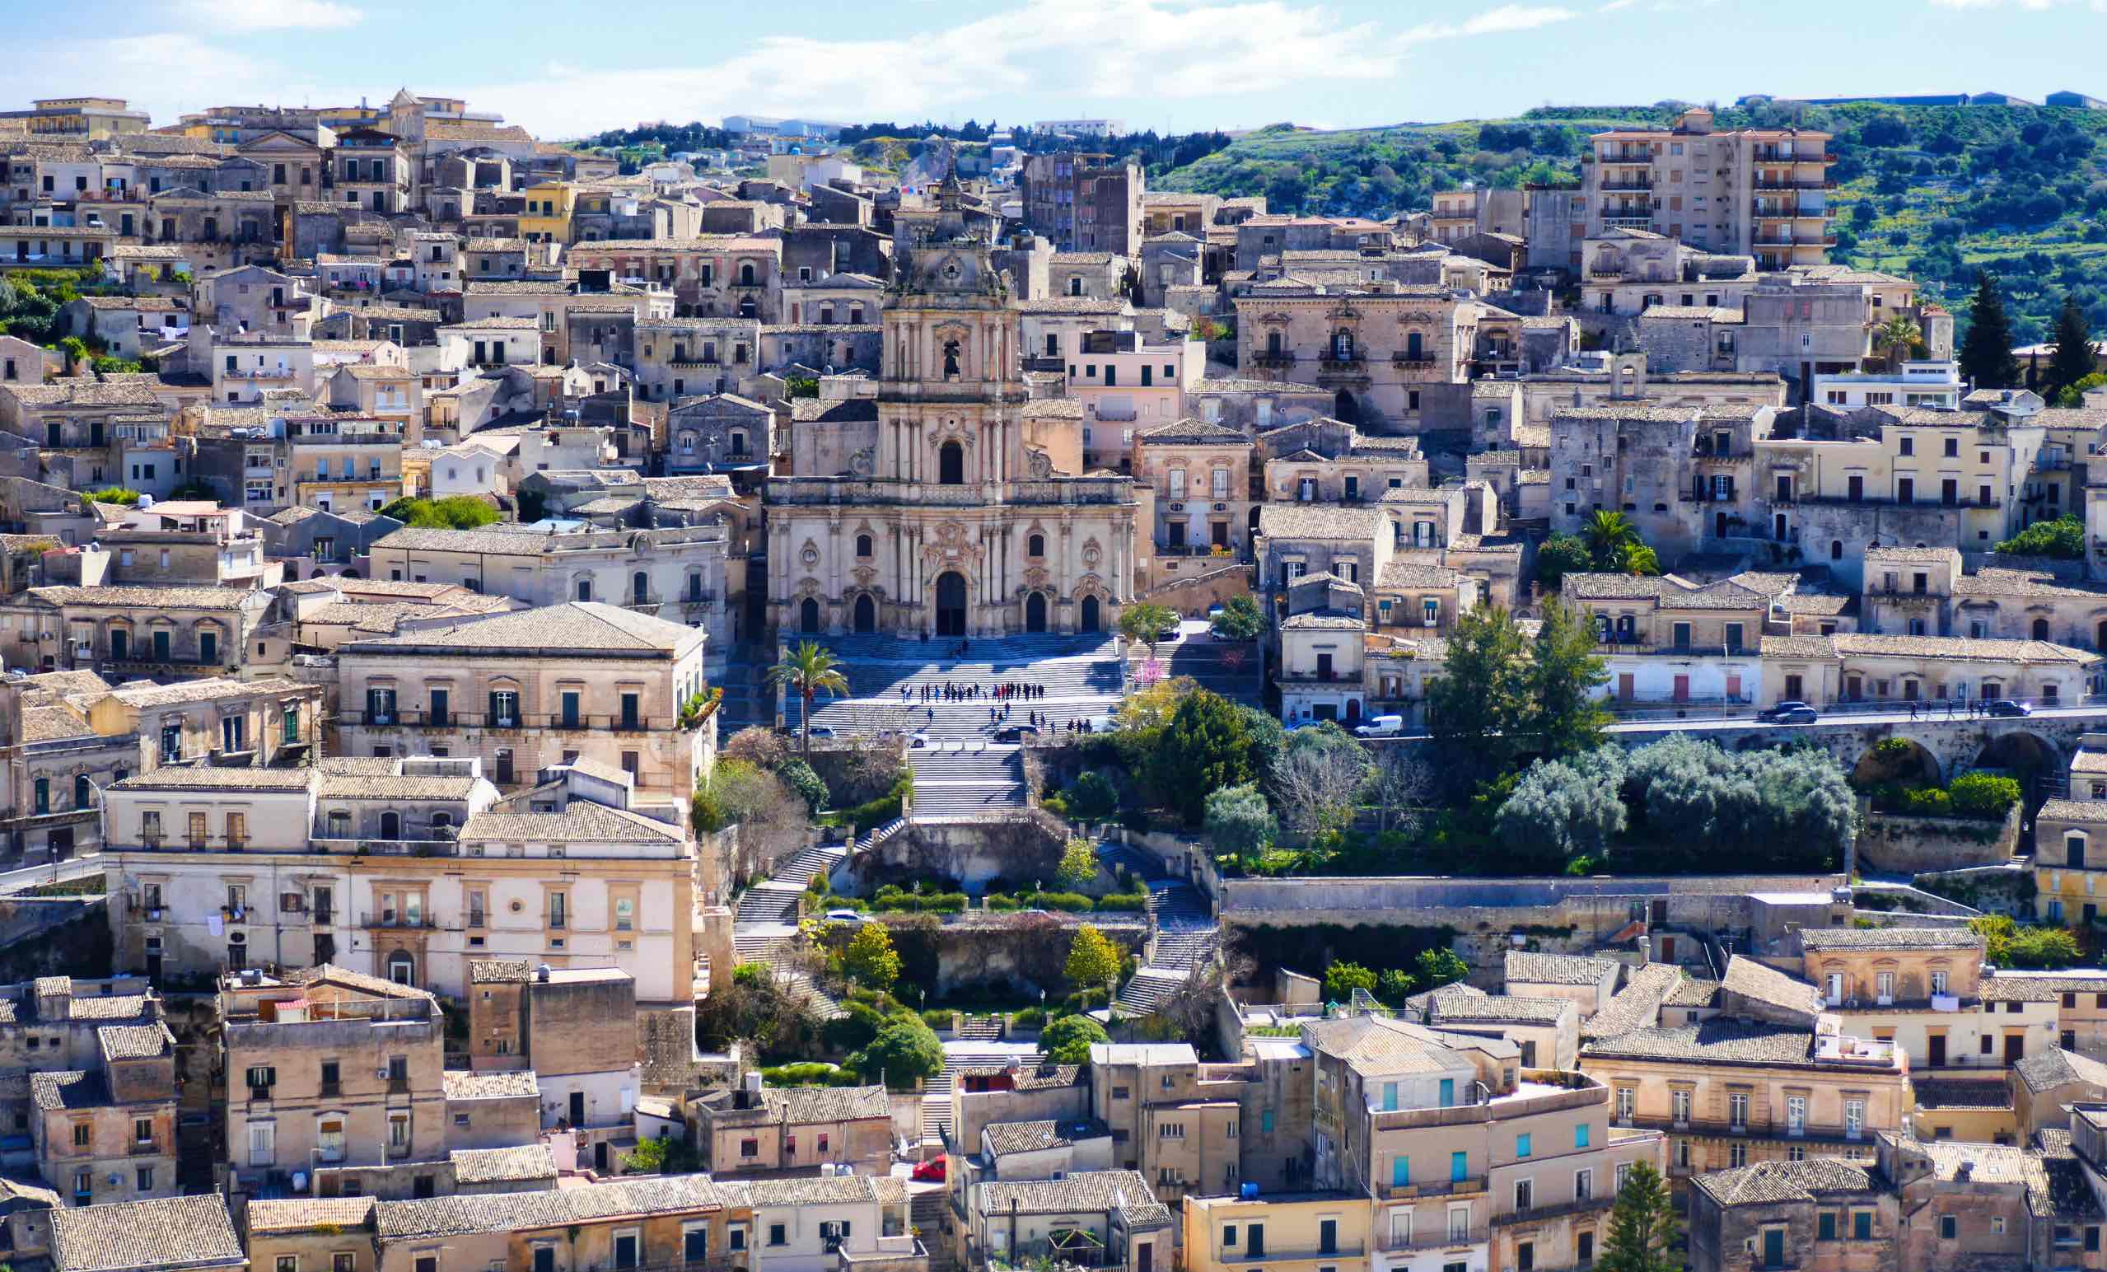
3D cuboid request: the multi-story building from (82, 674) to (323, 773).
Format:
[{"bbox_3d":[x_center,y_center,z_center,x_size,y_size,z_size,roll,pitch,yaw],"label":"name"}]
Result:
[{"bbox_3d":[-71.780,8.320,288.000,7.500,9.000,19.500,4,7,37],"label":"multi-story building"}]

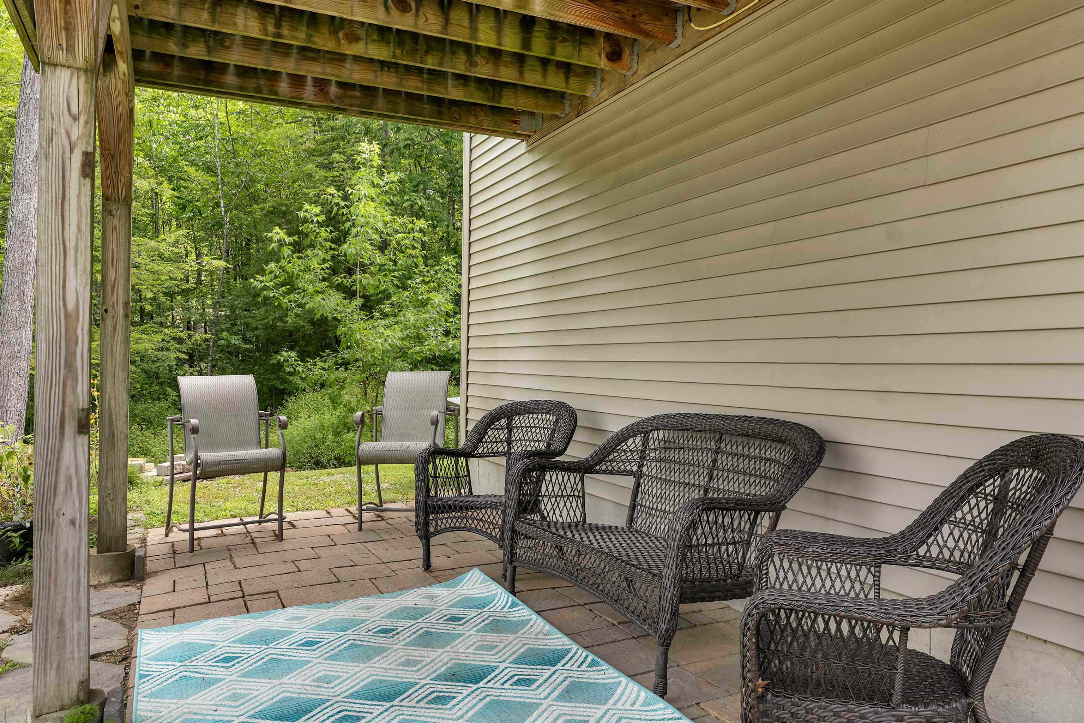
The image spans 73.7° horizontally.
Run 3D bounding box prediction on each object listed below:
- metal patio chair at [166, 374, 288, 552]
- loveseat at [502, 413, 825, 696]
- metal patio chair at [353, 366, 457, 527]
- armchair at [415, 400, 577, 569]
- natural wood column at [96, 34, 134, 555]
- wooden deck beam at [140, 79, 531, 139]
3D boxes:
[{"bbox_3d":[-2.026,0.602,4.623,0.623,1.045,0.663,1,0,-38],"label":"metal patio chair"},{"bbox_3d":[0.438,0.692,3.184,0.799,0.915,1.337,1,0,-27],"label":"loveseat"},{"bbox_3d":[-0.948,0.613,5.115,0.623,1.045,0.663,1,0,3],"label":"metal patio chair"},{"bbox_3d":[-0.257,0.685,4.176,0.683,0.909,0.804,1,0,25],"label":"armchair"},{"bbox_3d":[-2.413,-0.306,4.092,0.141,2.734,0.141,1,0,-27],"label":"natural wood column"},{"bbox_3d":[-1.258,-1.672,4.588,2.613,0.201,0.045,-1,1,-27],"label":"wooden deck beam"}]

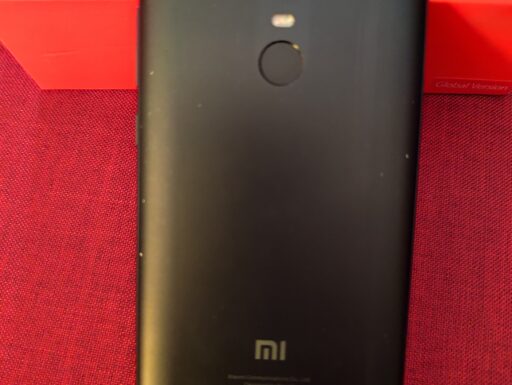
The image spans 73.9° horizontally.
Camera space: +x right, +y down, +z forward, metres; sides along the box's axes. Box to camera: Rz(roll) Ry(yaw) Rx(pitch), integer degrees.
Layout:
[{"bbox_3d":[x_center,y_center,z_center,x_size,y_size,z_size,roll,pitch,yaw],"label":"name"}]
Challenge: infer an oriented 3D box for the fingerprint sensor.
[{"bbox_3d":[0.006,-0.033,0.087,0.012,0.002,0.012,2,94,0],"label":"fingerprint sensor"}]

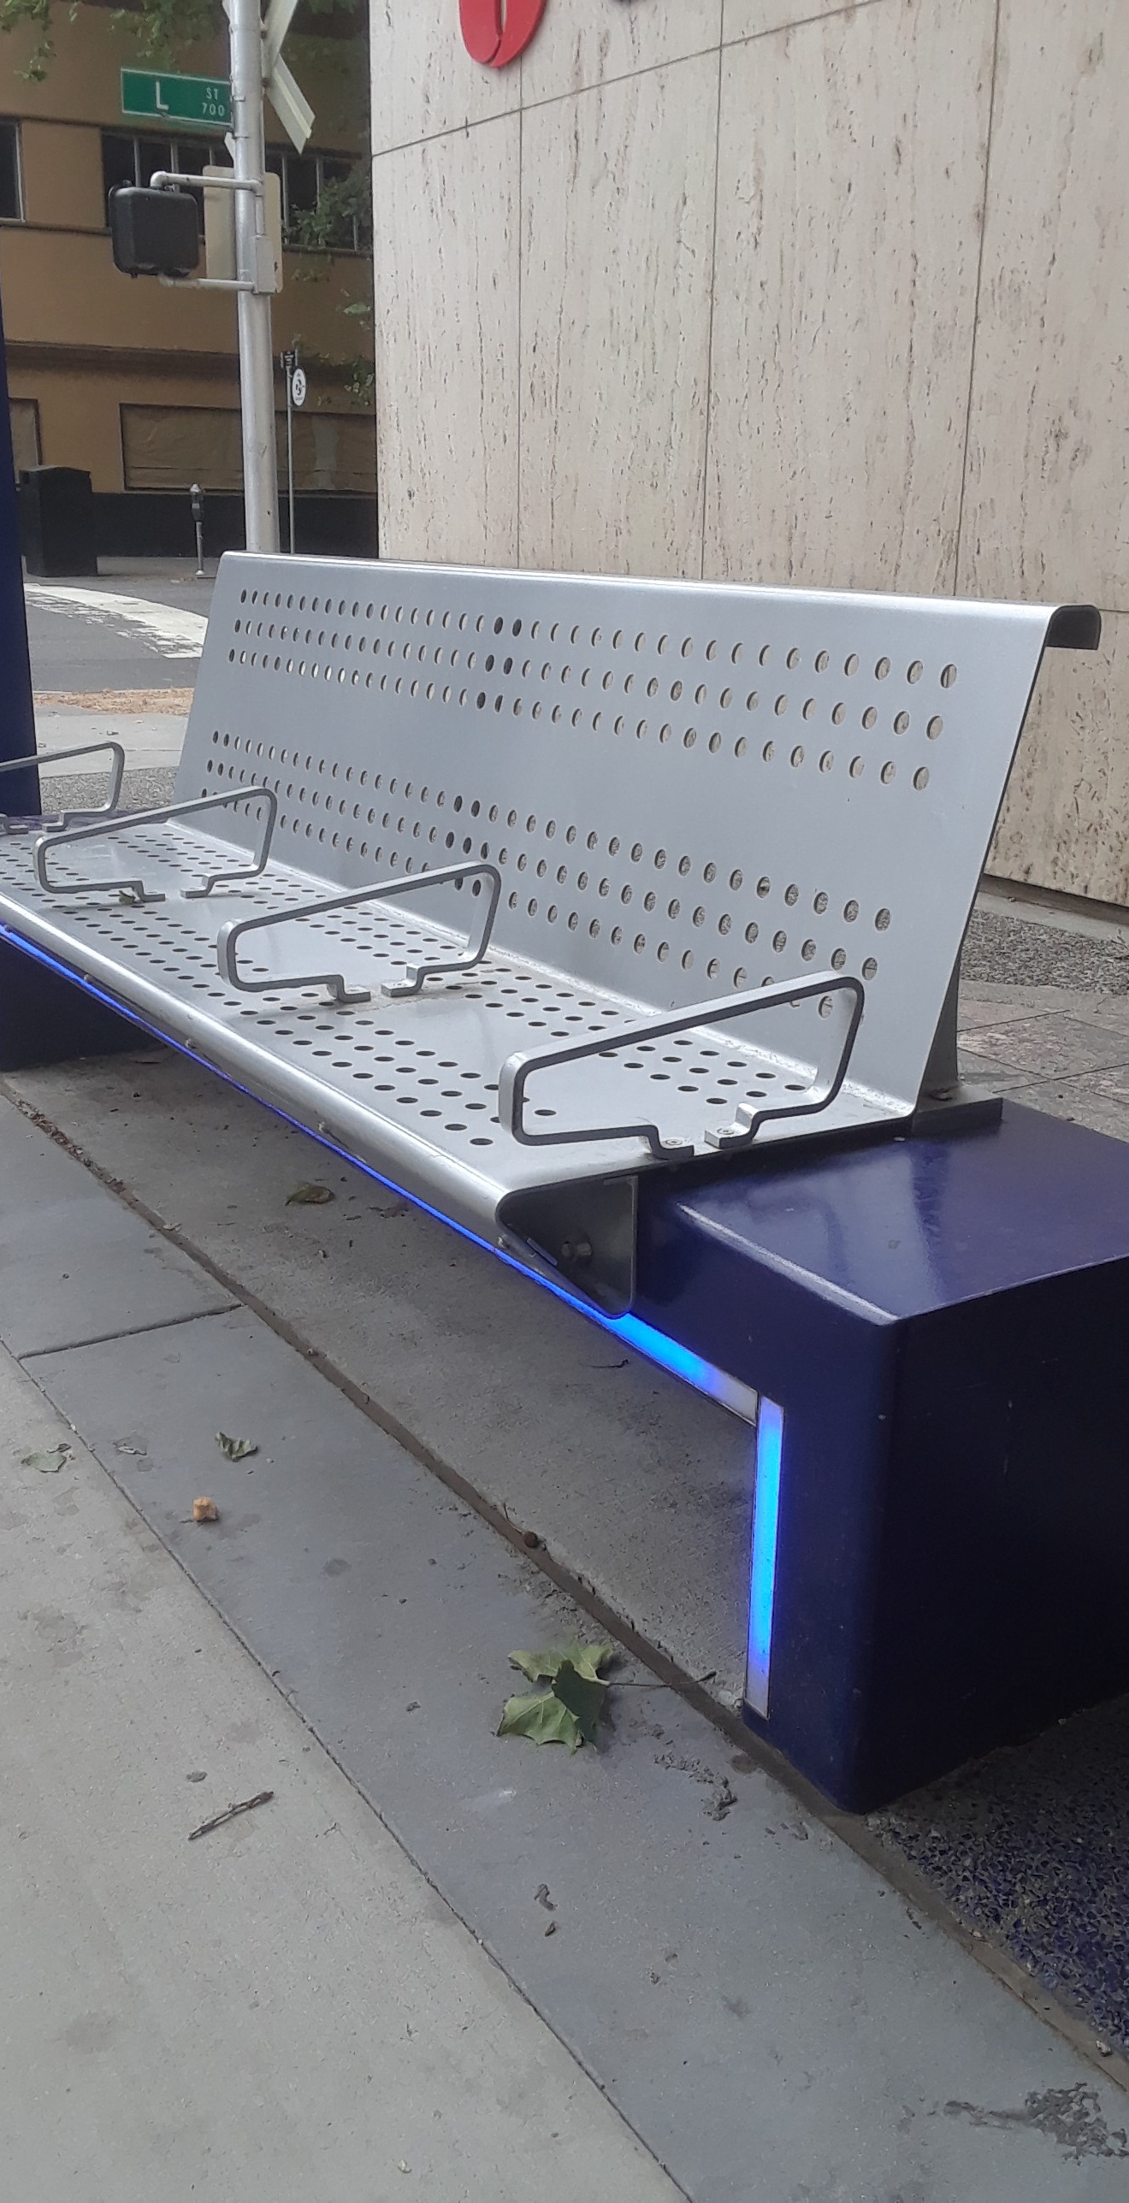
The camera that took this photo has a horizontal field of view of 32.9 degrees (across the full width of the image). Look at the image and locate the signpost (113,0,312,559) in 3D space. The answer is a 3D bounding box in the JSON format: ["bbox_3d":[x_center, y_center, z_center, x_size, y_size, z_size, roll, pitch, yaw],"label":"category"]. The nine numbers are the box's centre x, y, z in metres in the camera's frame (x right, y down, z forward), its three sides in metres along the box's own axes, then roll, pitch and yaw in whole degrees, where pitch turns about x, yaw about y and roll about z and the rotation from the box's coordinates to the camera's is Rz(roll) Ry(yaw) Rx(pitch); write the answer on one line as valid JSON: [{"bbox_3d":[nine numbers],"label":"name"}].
[{"bbox_3d":[-1.872,-4.432,10.485,1.150,4.300,0.550,-10,20,-30],"label":"signpost"}]

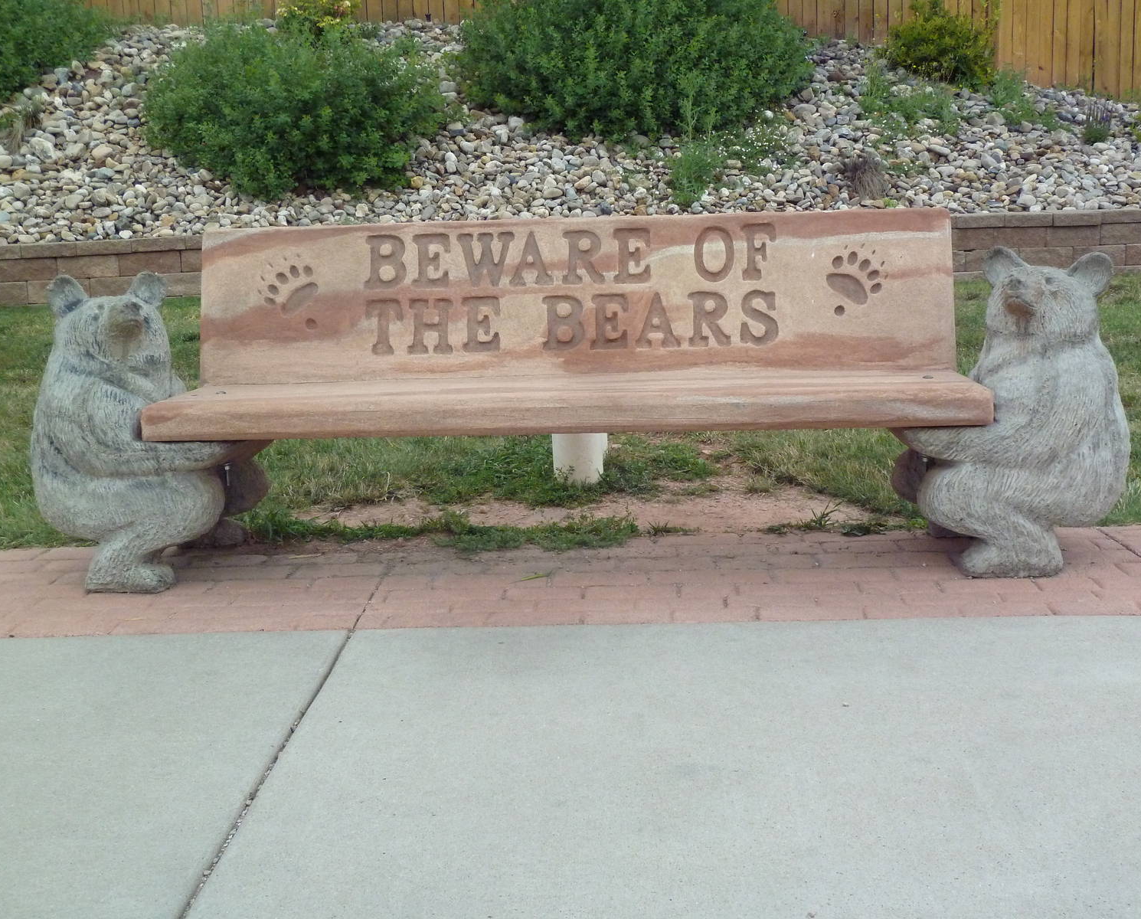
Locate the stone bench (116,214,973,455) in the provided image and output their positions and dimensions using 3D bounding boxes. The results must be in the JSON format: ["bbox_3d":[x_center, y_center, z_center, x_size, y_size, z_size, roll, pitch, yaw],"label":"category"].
[{"bbox_3d":[-0.010,-0.339,3.416,1.911,0.465,0.609,-1,11,2],"label":"stone bench"}]

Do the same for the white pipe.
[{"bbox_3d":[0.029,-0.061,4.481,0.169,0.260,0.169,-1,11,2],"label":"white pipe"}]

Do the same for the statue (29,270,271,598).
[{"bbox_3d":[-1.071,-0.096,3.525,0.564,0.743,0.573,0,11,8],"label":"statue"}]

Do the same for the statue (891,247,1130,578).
[{"bbox_3d":[1.095,-0.141,3.463,0.564,0.743,0.573,-2,11,-4],"label":"statue"}]

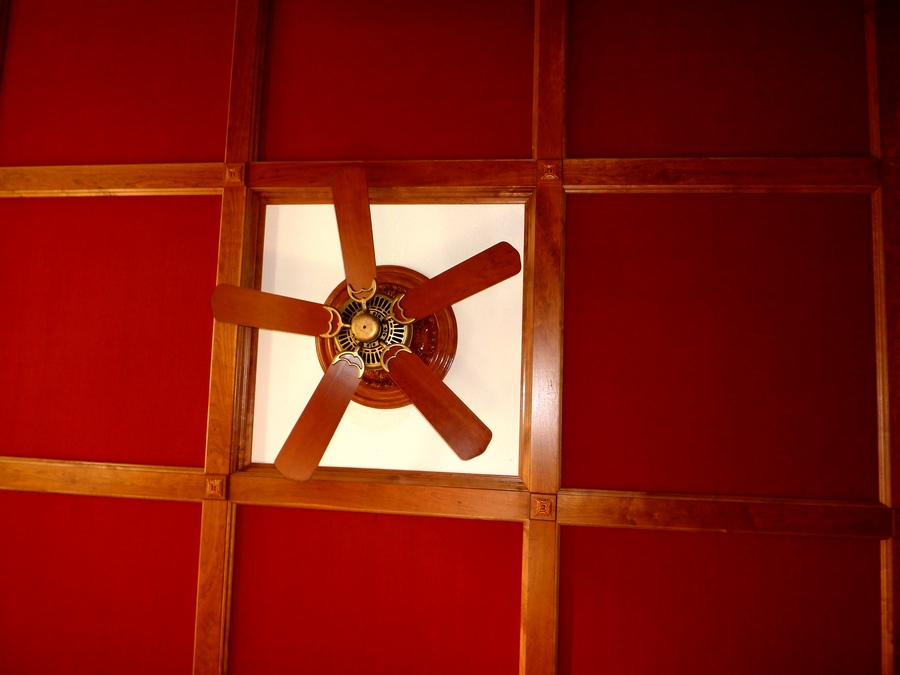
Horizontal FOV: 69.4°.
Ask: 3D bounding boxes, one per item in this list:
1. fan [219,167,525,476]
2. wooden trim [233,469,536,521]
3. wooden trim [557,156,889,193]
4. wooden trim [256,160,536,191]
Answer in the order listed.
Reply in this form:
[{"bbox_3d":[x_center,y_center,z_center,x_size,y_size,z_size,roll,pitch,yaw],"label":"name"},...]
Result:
[{"bbox_3d":[-0.316,-0.040,2.636,1.240,0.400,1.240,1,-95,7],"label":"fan"},{"bbox_3d":[-0.308,0.665,2.705,1.270,0.045,0.122,1,-95,7],"label":"wooden trim"},{"bbox_3d":[1.108,-0.667,2.661,1.261,0.045,0.138,1,-95,7],"label":"wooden trim"},{"bbox_3d":[-0.261,-0.706,2.828,1.270,0.045,0.119,1,-95,7],"label":"wooden trim"}]

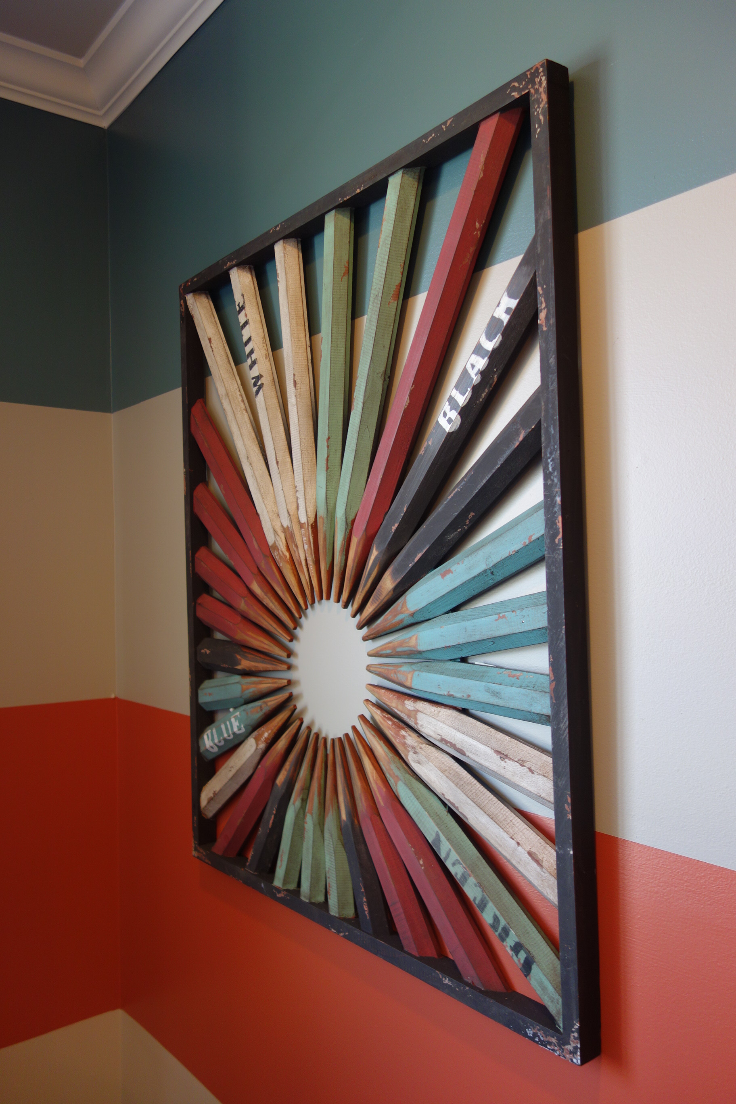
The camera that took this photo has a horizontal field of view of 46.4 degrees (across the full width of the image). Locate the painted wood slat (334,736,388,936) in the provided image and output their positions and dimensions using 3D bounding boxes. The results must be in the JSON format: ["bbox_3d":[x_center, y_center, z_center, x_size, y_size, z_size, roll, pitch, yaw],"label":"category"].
[{"bbox_3d":[-0.012,0.365,1.117,0.035,0.245,0.053,-1,-20,-38],"label":"painted wood slat"}]

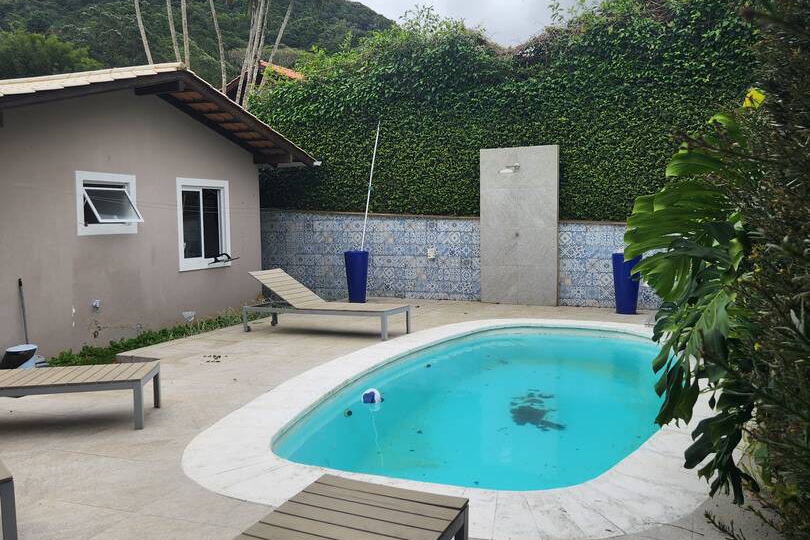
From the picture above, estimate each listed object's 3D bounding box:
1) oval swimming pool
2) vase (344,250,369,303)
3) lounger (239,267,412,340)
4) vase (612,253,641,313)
[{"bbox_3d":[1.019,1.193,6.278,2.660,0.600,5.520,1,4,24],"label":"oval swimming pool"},{"bbox_3d":[-0.770,0.115,11.647,0.407,0.820,0.407,-1,4,0],"label":"vase"},{"bbox_3d":[-0.953,0.389,8.552,1.931,0.730,0.614,1,5,25],"label":"lounger"},{"bbox_3d":[3.109,0.195,10.035,0.417,0.822,0.417,1,4,24],"label":"vase"}]

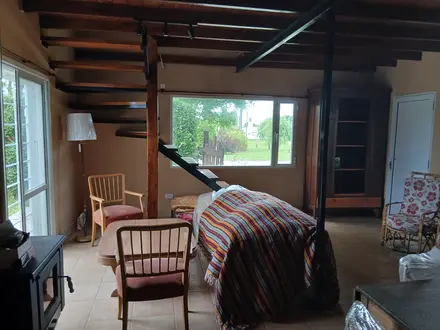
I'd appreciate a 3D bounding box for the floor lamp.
[{"bbox_3d":[-1.805,0.168,4.379,0.365,1.680,0.365,0,6,-11],"label":"floor lamp"}]

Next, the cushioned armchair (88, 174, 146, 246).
[{"bbox_3d":[-1.298,0.606,4.127,0.540,0.880,0.550,-5,8,-42],"label":"cushioned armchair"}]

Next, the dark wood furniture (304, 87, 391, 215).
[{"bbox_3d":[2.210,-0.200,5.812,1.300,2.240,0.500,0,6,-11],"label":"dark wood furniture"}]

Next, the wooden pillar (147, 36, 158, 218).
[{"bbox_3d":[-0.872,-0.292,4.307,0.125,2.640,0.125,0,6,-11],"label":"wooden pillar"}]

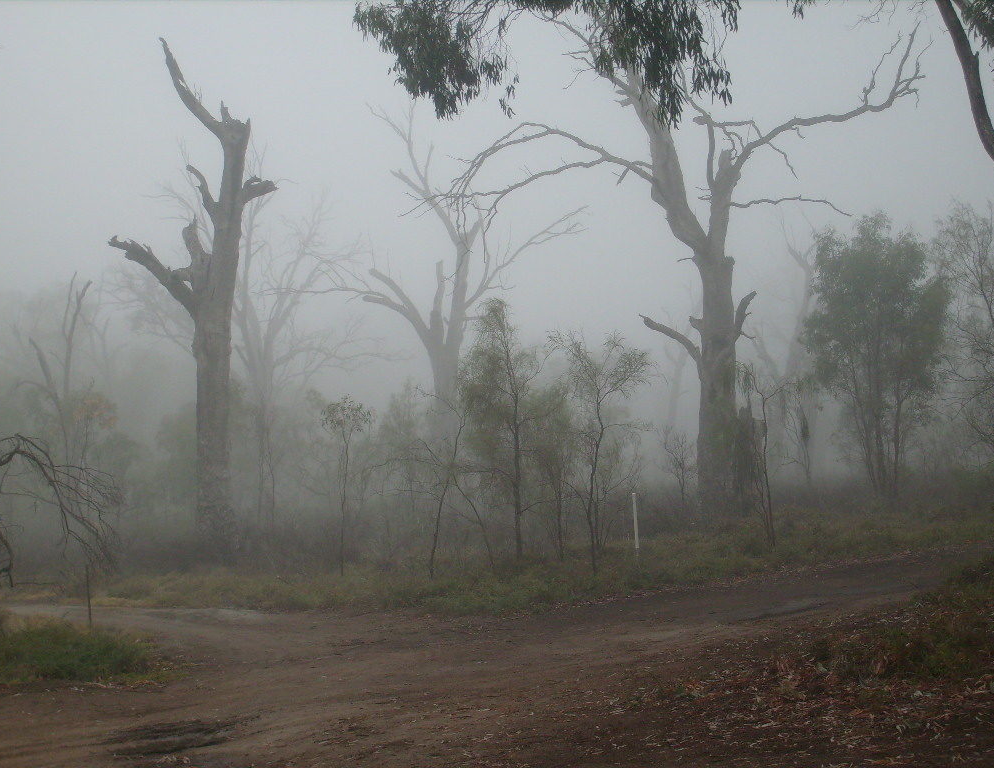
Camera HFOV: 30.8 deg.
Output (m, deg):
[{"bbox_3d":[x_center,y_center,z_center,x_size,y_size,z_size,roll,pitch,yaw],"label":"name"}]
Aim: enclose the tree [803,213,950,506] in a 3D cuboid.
[{"bbox_3d":[8.833,-0.547,42.000,3.400,6.890,3.230,0,-2,0],"label":"tree"}]

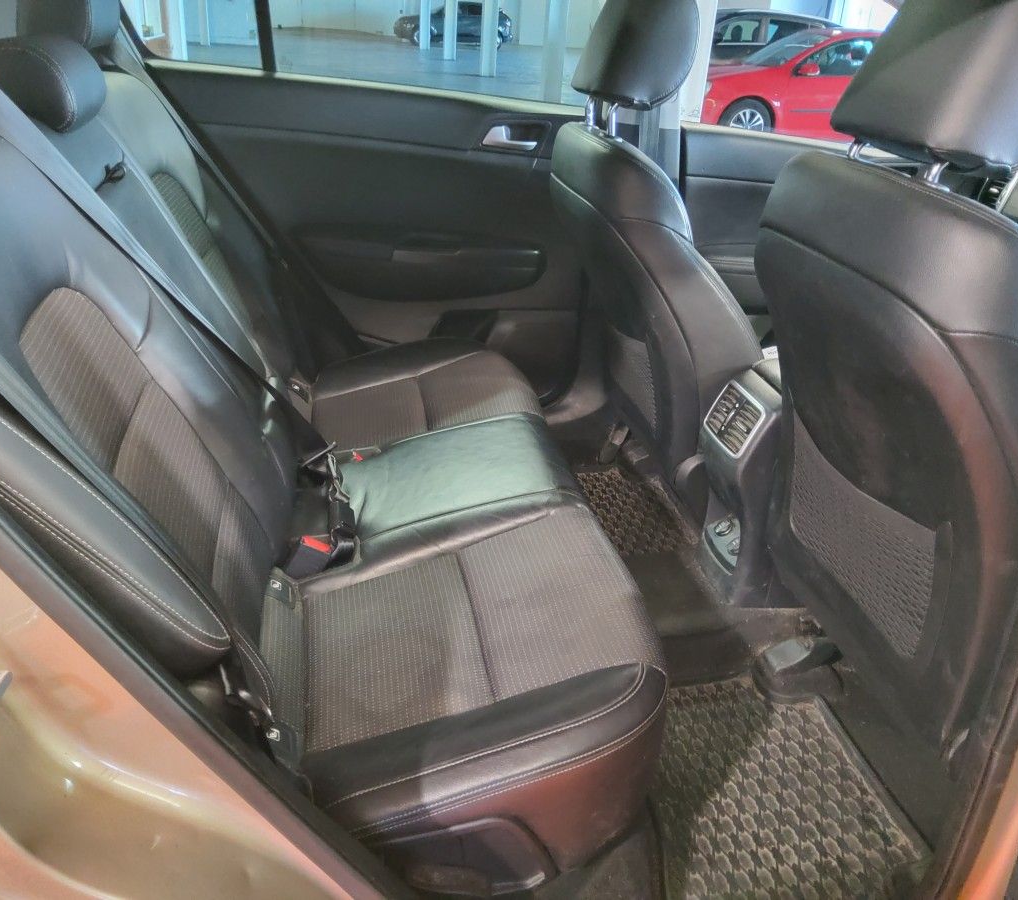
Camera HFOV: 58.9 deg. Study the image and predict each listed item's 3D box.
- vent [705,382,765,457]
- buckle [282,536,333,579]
[{"bbox_3d":[0.367,-0.048,1.438,0.030,0.083,0.133,21,19,-19],"label":"vent"},{"bbox_3d":[-0.274,0.155,1.206,0.046,0.070,0.024,24,18,-16],"label":"buckle"}]

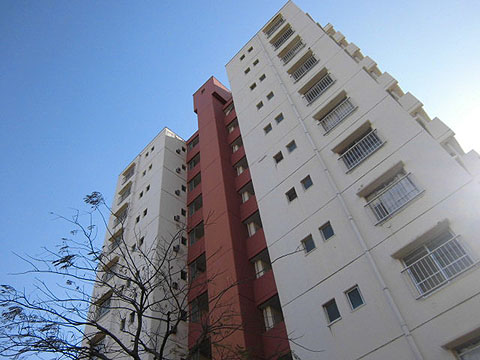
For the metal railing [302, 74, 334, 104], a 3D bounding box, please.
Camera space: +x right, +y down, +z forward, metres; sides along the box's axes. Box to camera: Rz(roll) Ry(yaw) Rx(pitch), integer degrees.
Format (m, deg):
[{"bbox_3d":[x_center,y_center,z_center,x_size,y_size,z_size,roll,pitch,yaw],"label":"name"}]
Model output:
[{"bbox_3d":[4.031,-4.470,18.139,0.384,0.931,1.824,34,-64,-30],"label":"metal railing"}]

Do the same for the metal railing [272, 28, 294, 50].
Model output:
[{"bbox_3d":[3.025,-9.728,24.831,0.250,0.911,1.829,35,-64,-30],"label":"metal railing"}]

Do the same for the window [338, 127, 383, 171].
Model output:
[{"bbox_3d":[4.615,-1.075,13.726,0.096,0.931,1.834,34,-64,-30],"label":"window"}]

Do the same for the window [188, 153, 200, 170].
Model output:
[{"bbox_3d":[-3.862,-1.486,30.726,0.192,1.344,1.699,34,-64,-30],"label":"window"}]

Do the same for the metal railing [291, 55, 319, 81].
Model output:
[{"bbox_3d":[3.678,-6.276,20.470,0.120,0.911,1.829,35,-64,-30],"label":"metal railing"}]

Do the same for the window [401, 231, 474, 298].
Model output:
[{"bbox_3d":[5.399,2.320,9.905,0.163,1.402,1.584,34,-64,-30],"label":"window"}]

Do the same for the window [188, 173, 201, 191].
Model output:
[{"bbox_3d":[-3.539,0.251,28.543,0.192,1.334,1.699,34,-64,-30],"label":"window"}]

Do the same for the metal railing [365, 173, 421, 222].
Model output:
[{"bbox_3d":[4.985,0.627,11.748,0.250,0.911,1.829,35,-64,-30],"label":"metal railing"}]

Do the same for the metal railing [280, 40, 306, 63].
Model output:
[{"bbox_3d":[3.351,-8.002,22.651,0.120,0.911,1.829,35,-64,-30],"label":"metal railing"}]

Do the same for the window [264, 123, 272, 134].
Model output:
[{"bbox_3d":[1.577,-2.783,19.987,0.120,0.674,0.493,35,-64,-30],"label":"window"}]

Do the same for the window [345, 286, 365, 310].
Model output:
[{"bbox_3d":[3.486,3.590,10.936,0.120,0.674,0.493,35,-64,-30],"label":"window"}]

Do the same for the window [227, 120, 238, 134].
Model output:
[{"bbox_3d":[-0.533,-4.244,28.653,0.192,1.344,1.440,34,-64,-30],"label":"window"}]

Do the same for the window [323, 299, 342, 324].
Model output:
[{"bbox_3d":[2.885,4.122,11.196,0.134,0.682,0.499,34,-64,-30],"label":"window"}]

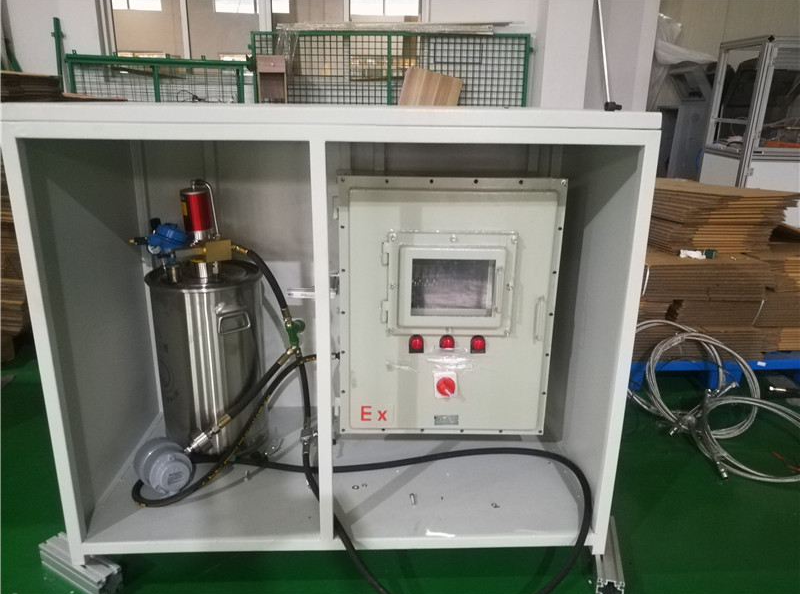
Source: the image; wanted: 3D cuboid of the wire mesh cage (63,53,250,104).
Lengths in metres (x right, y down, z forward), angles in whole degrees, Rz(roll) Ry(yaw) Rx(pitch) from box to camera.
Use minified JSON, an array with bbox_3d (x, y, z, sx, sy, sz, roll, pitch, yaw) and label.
[{"bbox_3d":[-1.610,-0.807,4.248,1.095,1.594,0.450,-7,18,-24],"label":"wire mesh cage"}]

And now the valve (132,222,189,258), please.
[{"bbox_3d":[-0.796,-0.188,1.998,0.165,0.110,0.100,-3,17,-12],"label":"valve"}]

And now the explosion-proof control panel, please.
[{"bbox_3d":[0.143,0.030,1.907,0.664,0.821,0.264,0,17,-3],"label":"explosion-proof control panel"}]

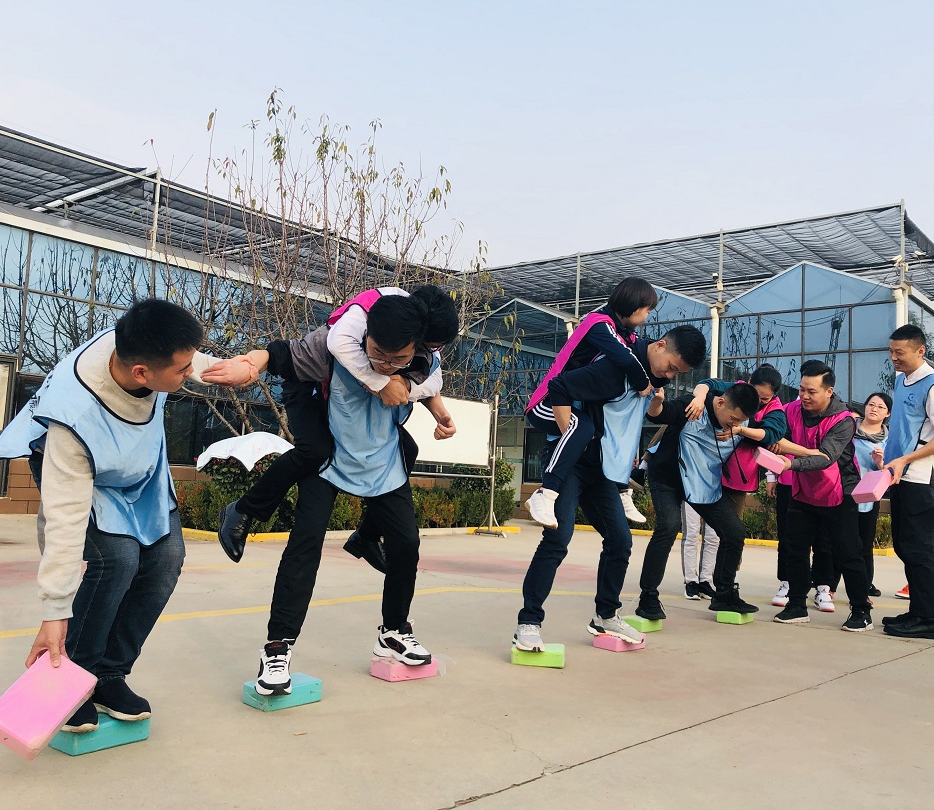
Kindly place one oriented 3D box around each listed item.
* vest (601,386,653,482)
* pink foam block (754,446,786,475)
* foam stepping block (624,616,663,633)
[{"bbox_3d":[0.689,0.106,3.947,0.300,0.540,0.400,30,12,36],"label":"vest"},{"bbox_3d":[1.789,0.329,5.171,0.150,0.072,0.230,26,13,10],"label":"pink foam block"},{"bbox_3d":[0.940,1.177,4.707,0.143,0.070,0.218,-1,-6,41],"label":"foam stepping block"}]

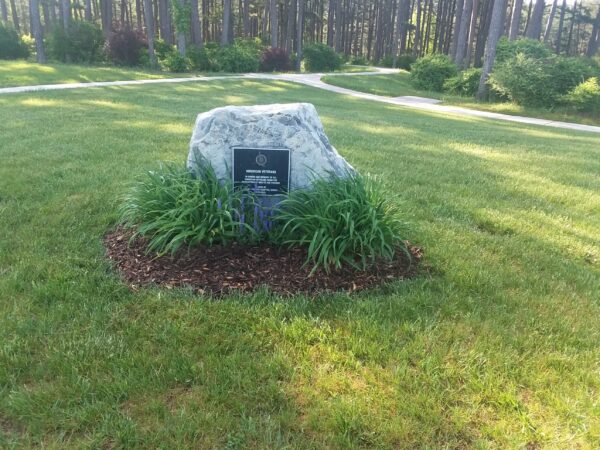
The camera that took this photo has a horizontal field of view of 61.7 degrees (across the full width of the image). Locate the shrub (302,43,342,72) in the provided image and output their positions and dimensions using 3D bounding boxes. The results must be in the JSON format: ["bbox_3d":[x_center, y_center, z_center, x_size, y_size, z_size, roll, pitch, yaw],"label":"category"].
[{"bbox_3d":[1.120,-8.351,25.014,2.009,1.371,1.808,3,20,2],"label":"shrub"}]

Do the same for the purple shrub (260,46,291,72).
[{"bbox_3d":[-1.155,-7.818,23.707,1.426,1.131,1.355,1,20,-3],"label":"purple shrub"}]

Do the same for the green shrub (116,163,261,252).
[{"bbox_3d":[-0.898,-0.228,4.048,1.085,0.560,0.922,-3,21,-13],"label":"green shrub"}]

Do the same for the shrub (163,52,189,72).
[{"bbox_3d":[-5.246,-6.848,21.183,1.103,0.797,0.992,-3,21,-13],"label":"shrub"}]

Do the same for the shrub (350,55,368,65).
[{"bbox_3d":[3.924,-10.891,33.153,1.191,0.669,1.072,4,20,5],"label":"shrub"}]

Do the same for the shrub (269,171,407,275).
[{"bbox_3d":[0.308,-0.107,3.825,0.998,0.567,0.878,4,20,5],"label":"shrub"}]

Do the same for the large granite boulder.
[{"bbox_3d":[-0.230,-0.556,4.368,1.415,0.996,0.821,2,20,0],"label":"large granite boulder"}]

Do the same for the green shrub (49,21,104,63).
[{"bbox_3d":[-11.148,-9.113,24.962,2.919,1.943,2.335,-7,22,-22],"label":"green shrub"}]

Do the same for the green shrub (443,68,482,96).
[{"bbox_3d":[5.199,-4.592,16.084,1.291,0.788,1.097,8,21,16],"label":"green shrub"}]

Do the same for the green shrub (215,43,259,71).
[{"bbox_3d":[-2.811,-7.675,22.981,2.031,1.257,1.726,-1,20,-7],"label":"green shrub"}]

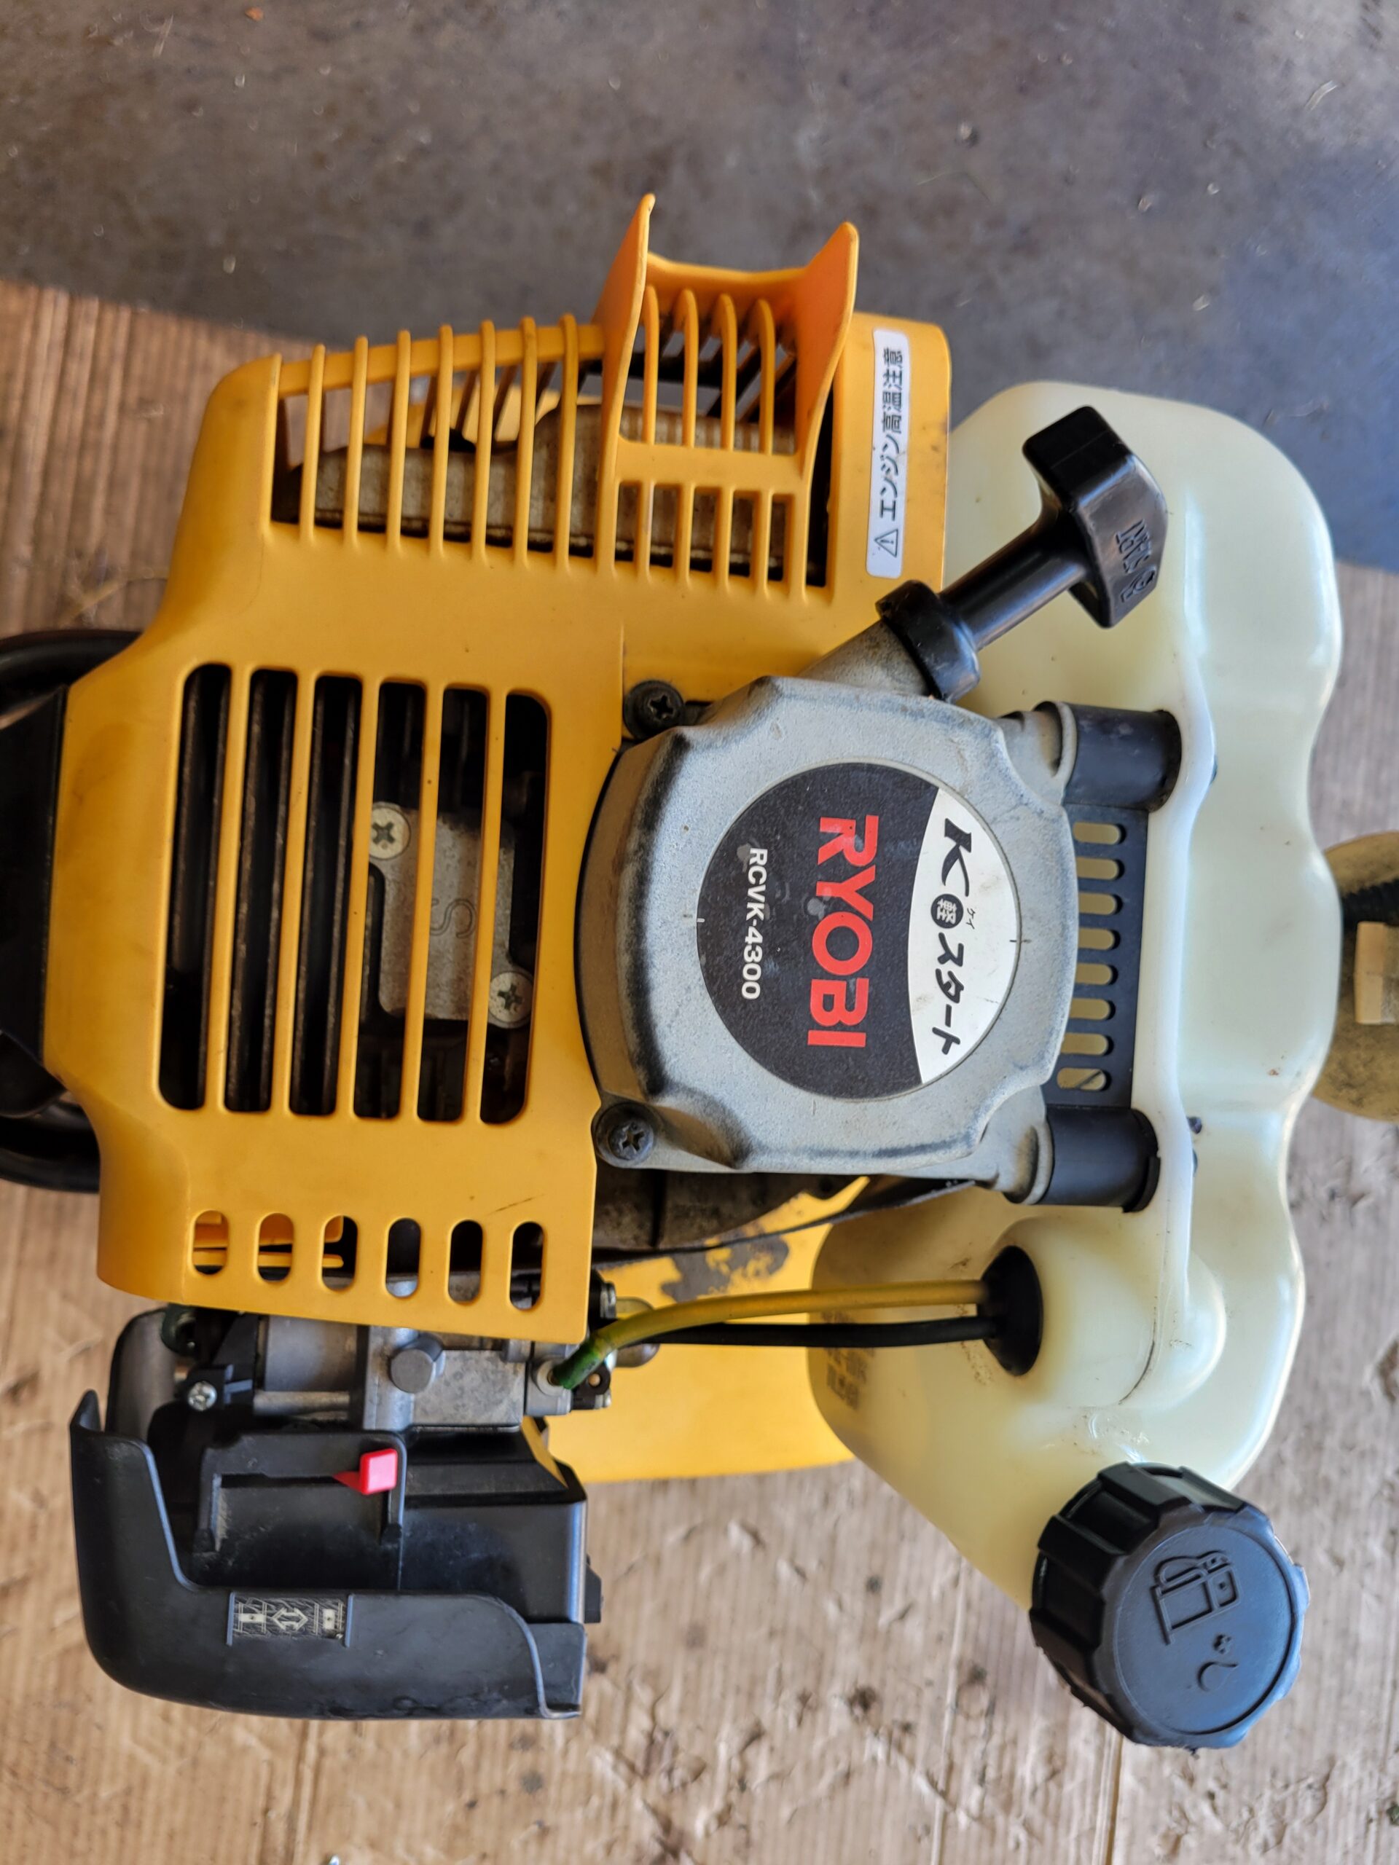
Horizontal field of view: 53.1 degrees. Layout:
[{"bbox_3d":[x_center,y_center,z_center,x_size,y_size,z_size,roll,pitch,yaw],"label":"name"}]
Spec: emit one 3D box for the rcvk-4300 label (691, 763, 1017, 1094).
[{"bbox_3d":[0.030,0.000,0.254,0.061,0.001,0.061,5,90,-13],"label":"rcvk-4300 label"}]

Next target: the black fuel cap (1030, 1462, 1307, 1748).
[{"bbox_3d":[0.100,0.144,0.303,0.048,0.031,0.048,1,87,-14],"label":"black fuel cap"}]

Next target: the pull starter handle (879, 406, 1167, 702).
[{"bbox_3d":[0.065,-0.072,0.282,0.056,0.050,0.021,-36,65,10],"label":"pull starter handle"}]

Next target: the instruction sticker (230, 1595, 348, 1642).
[{"bbox_3d":[-0.078,0.130,0.265,0.022,0.001,0.010,4,99,-13],"label":"instruction sticker"}]

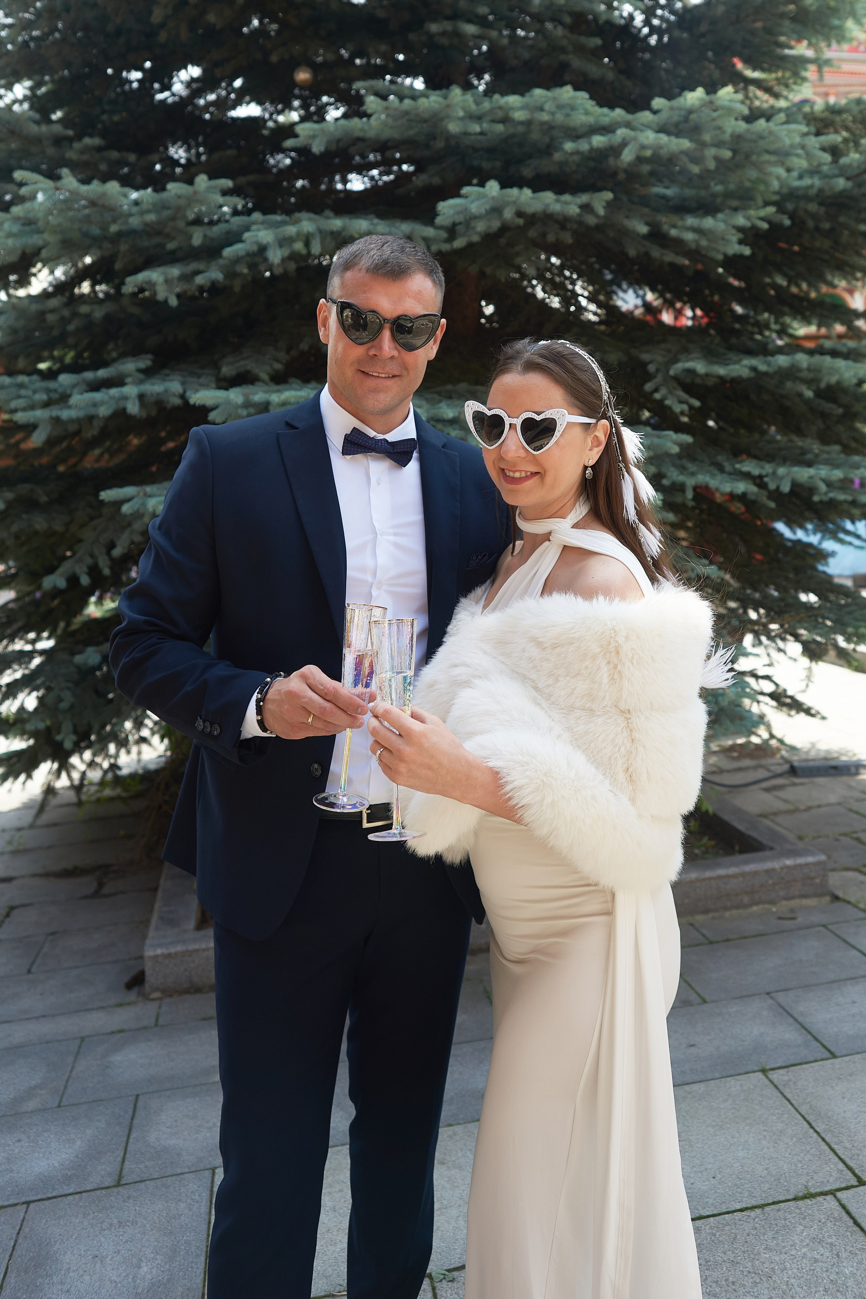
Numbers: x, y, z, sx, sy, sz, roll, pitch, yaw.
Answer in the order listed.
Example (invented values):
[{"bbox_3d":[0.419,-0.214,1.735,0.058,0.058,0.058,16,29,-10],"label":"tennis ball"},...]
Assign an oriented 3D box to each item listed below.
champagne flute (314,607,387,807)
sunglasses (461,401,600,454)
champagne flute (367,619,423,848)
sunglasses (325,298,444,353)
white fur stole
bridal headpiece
[{"bbox_3d":[-0.098,0.070,1.071,0.071,0.254,0.071,8,10,0],"label":"champagne flute"},{"bbox_3d":[0.141,-0.294,1.166,0.146,0.059,0.140,14,17,30],"label":"sunglasses"},{"bbox_3d":[-0.044,0.093,1.021,0.071,0.254,0.071,-1,0,0],"label":"champagne flute"},{"bbox_3d":[-0.078,-0.470,1.246,0.146,0.058,0.140,3,24,-15],"label":"sunglasses"},{"bbox_3d":[0.174,0.114,1.220,0.370,0.385,0.430,-11,13,-41],"label":"white fur stole"},{"bbox_3d":[0.194,-0.283,1.216,0.190,0.275,0.140,9,14,32],"label":"bridal headpiece"}]

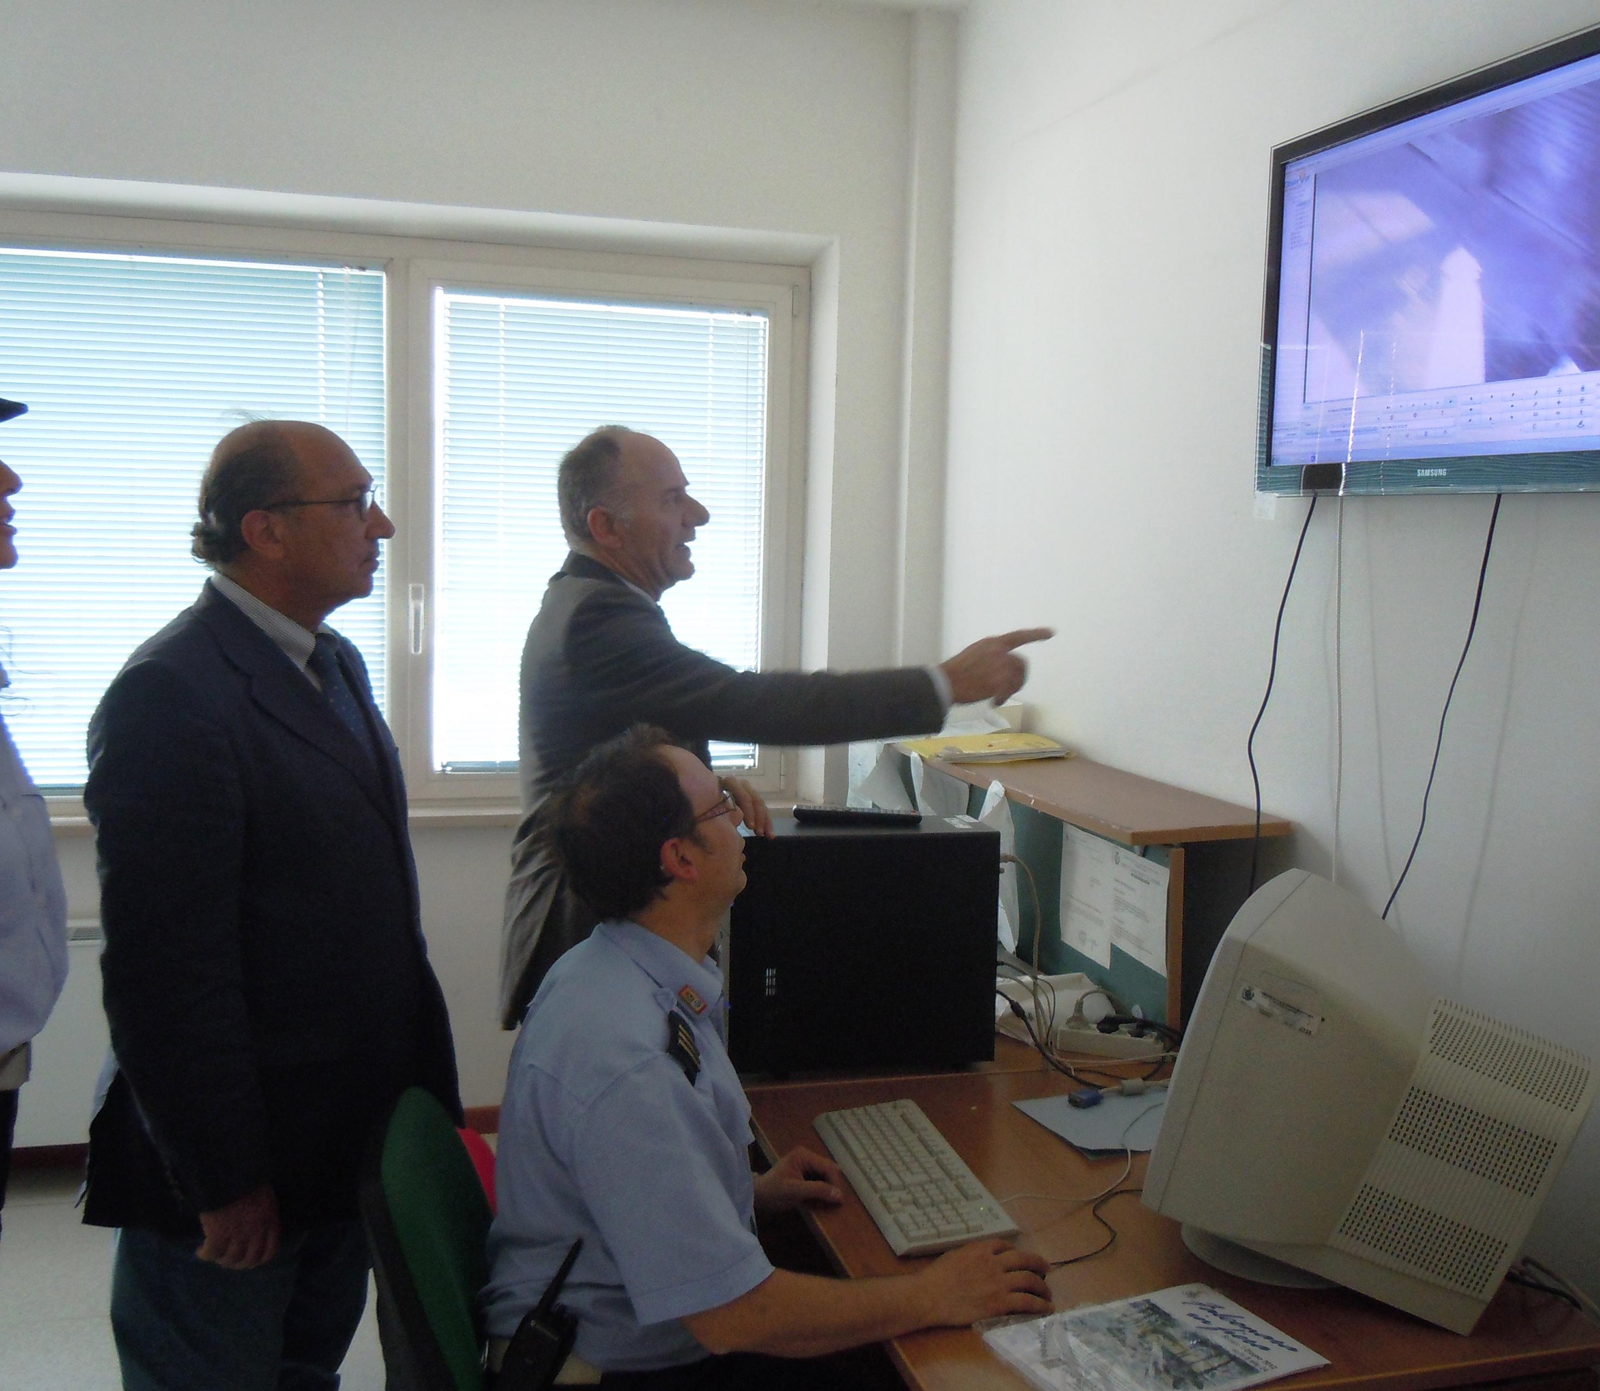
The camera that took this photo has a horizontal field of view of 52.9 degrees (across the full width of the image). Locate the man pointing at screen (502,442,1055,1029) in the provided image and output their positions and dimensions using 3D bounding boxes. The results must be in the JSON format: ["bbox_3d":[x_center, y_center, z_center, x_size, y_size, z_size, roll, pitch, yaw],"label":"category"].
[{"bbox_3d":[-0.078,0.461,2.574,0.780,1.760,0.600,0,6,-11],"label":"man pointing at screen"}]

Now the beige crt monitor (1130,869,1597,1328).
[{"bbox_3d":[0.703,0.513,2.001,0.410,0.415,0.390,19,13,23],"label":"beige crt monitor"}]

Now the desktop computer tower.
[{"bbox_3d":[0.083,0.407,2.642,0.457,0.393,0.168,0,6,-14],"label":"desktop computer tower"}]

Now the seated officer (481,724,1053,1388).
[{"bbox_3d":[-0.083,0.718,2.002,0.680,1.370,0.540,0,6,-16],"label":"seated officer"}]

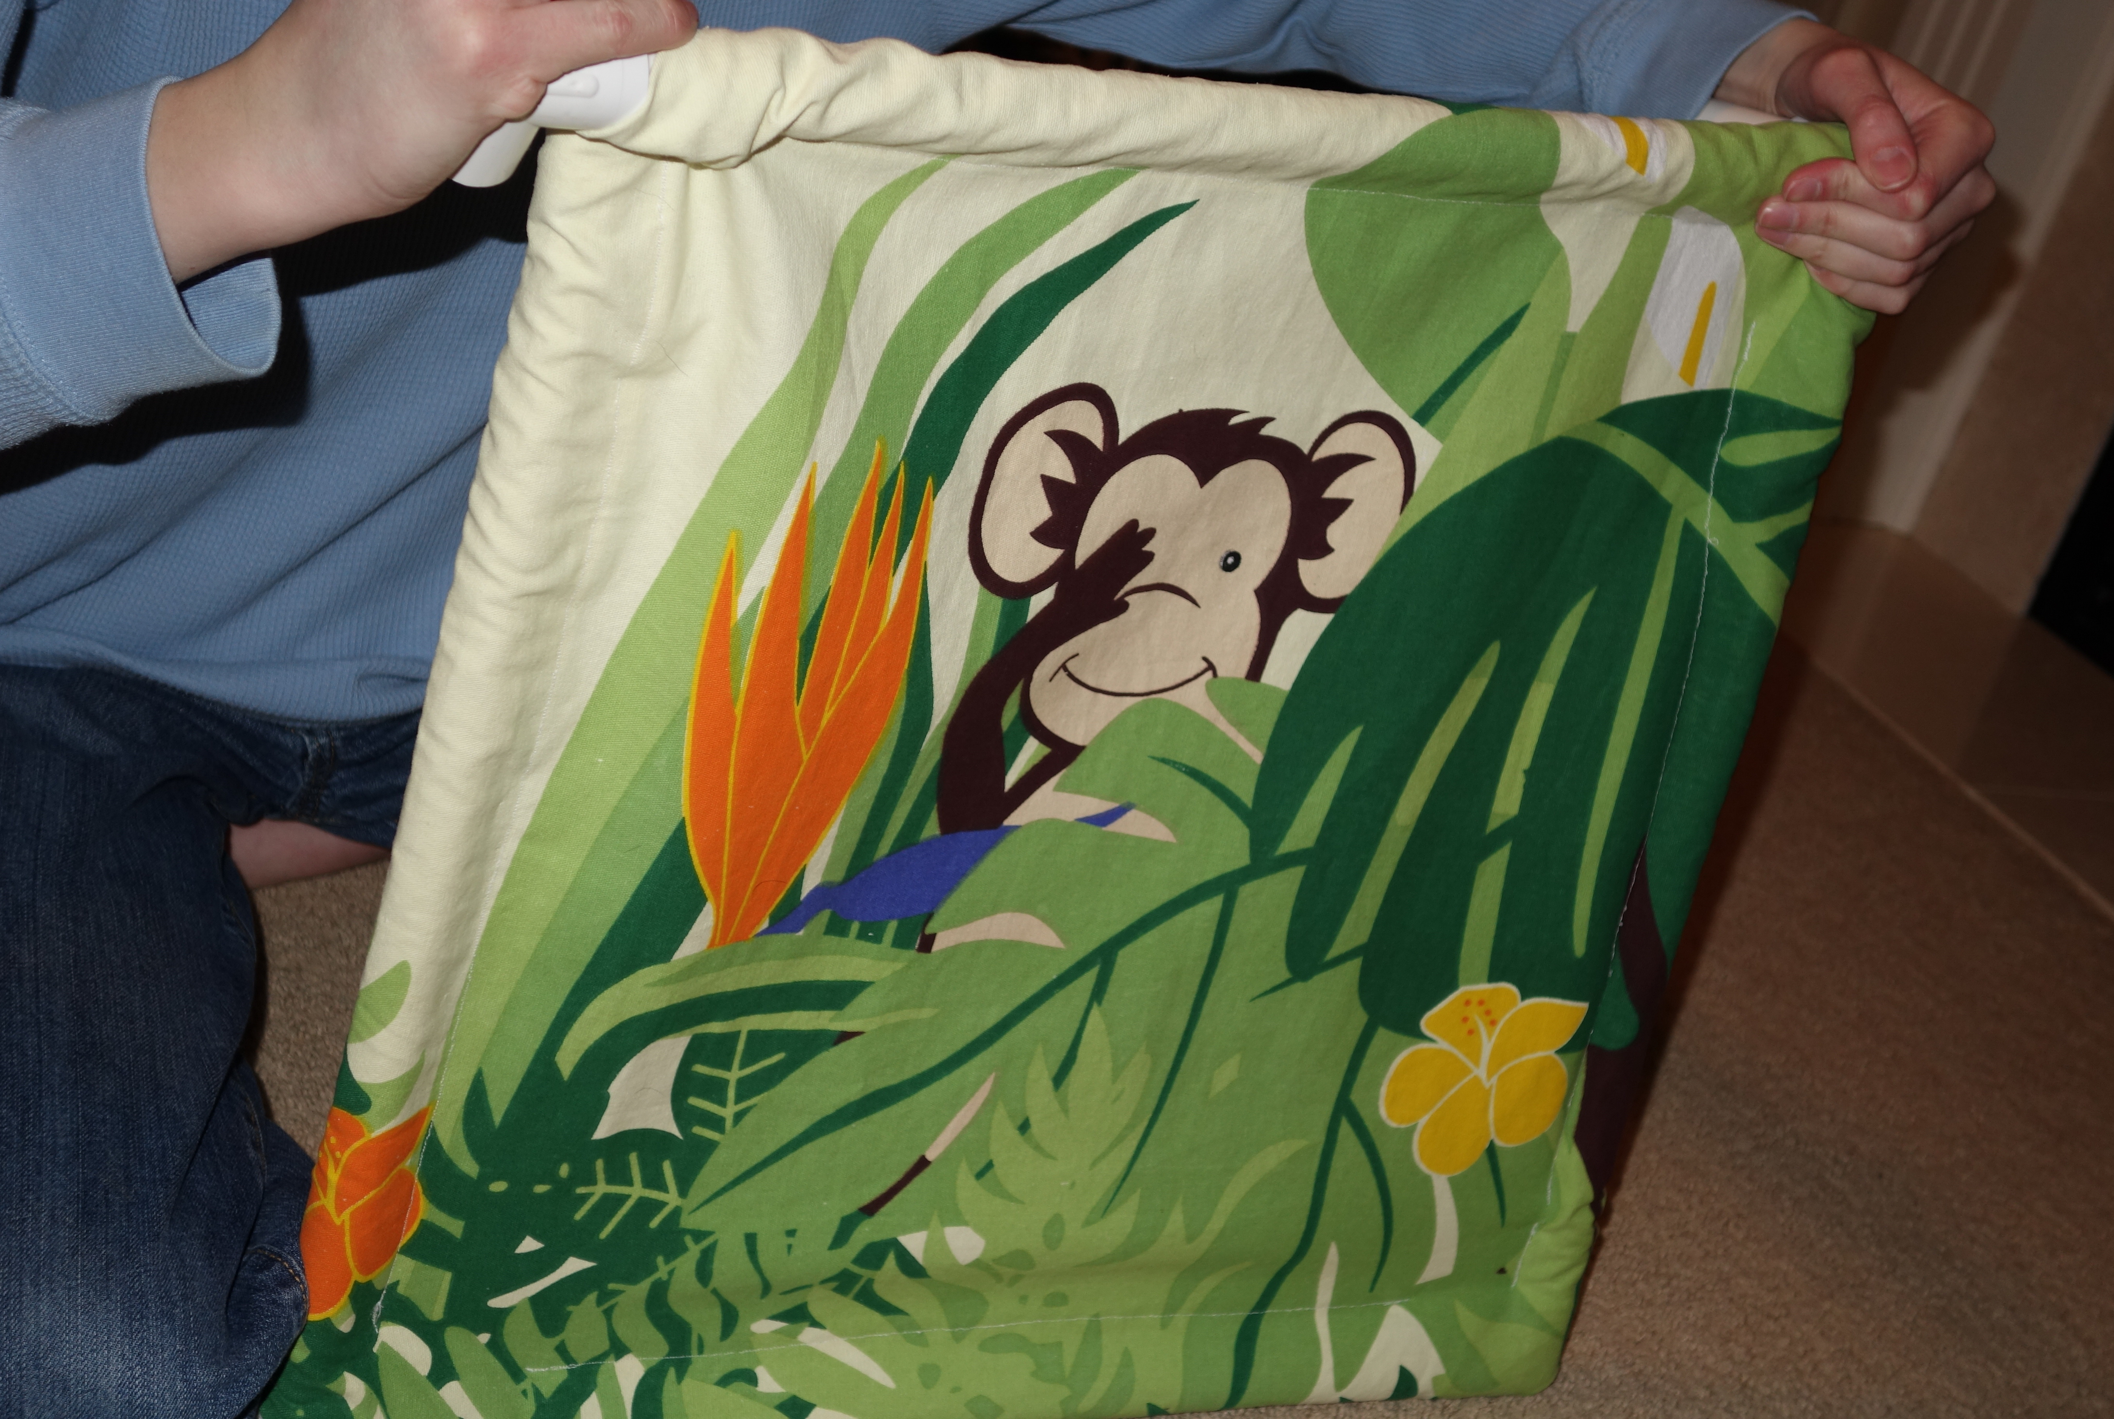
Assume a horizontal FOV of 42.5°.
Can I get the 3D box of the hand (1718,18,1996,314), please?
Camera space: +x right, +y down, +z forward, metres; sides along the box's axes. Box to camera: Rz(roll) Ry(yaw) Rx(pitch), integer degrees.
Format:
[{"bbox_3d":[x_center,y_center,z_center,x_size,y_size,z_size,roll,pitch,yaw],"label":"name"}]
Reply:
[{"bbox_3d":[0.303,-0.206,1.030,0.103,0.085,0.078,32,15,7],"label":"hand"}]

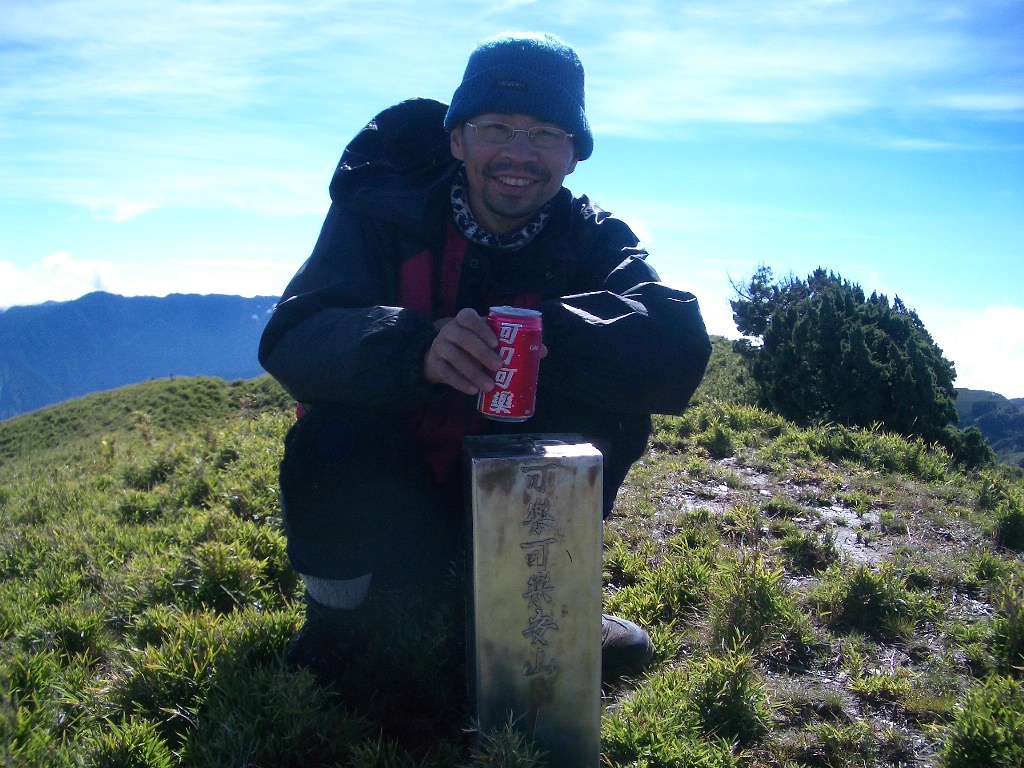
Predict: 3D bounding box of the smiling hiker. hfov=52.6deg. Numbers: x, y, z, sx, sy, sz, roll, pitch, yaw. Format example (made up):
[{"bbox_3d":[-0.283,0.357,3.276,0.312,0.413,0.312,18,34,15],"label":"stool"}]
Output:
[{"bbox_3d":[-0.038,-0.041,1.486,0.600,0.880,0.660,0,7,-3],"label":"smiling hiker"}]

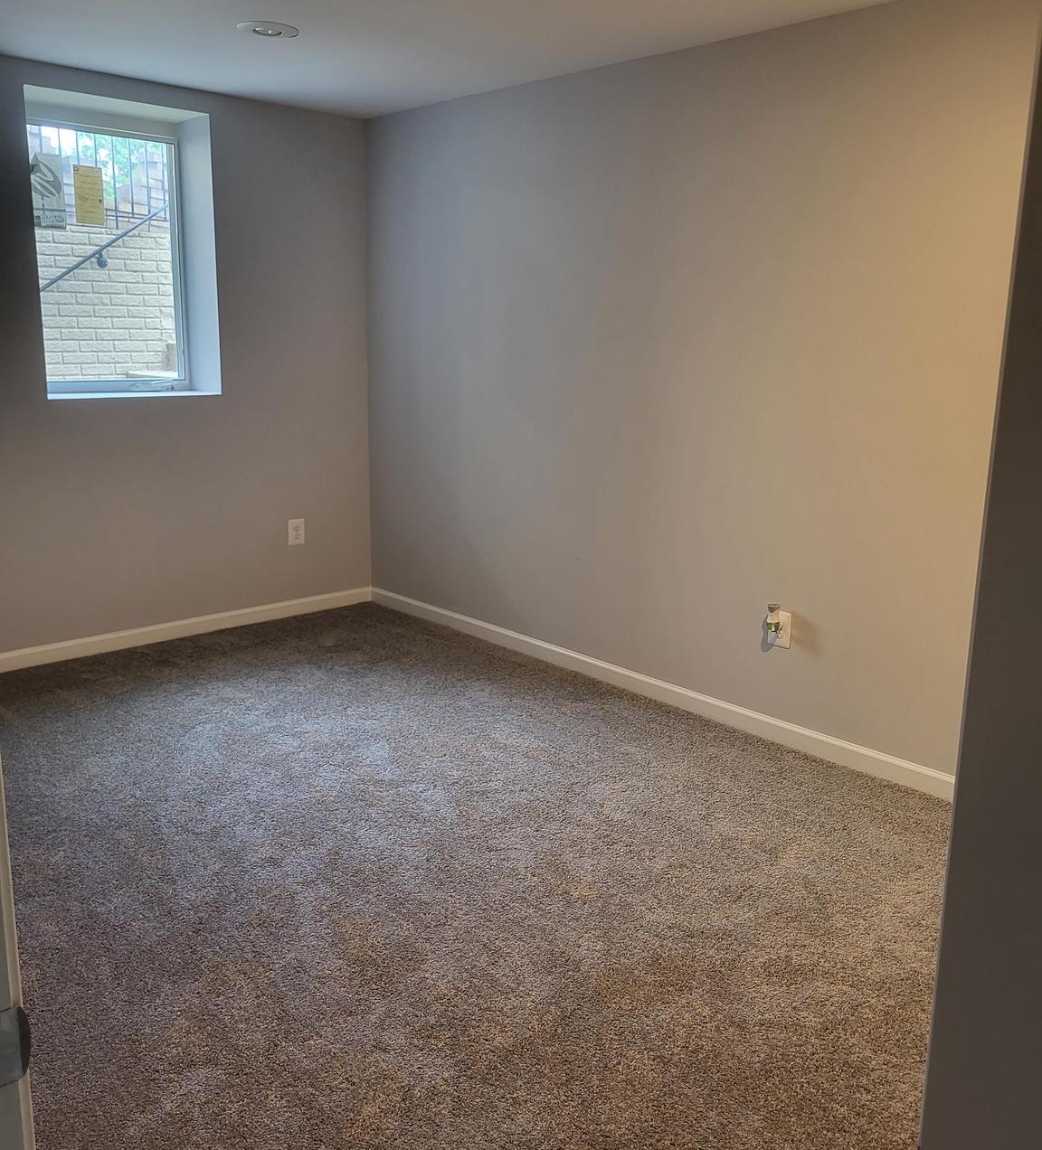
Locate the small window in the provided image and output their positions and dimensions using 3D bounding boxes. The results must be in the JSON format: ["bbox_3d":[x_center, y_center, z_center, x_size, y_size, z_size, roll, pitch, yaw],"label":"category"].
[{"bbox_3d":[-1.820,-1.347,4.515,0.730,1.104,0.091,-11,18,-42],"label":"small window"}]

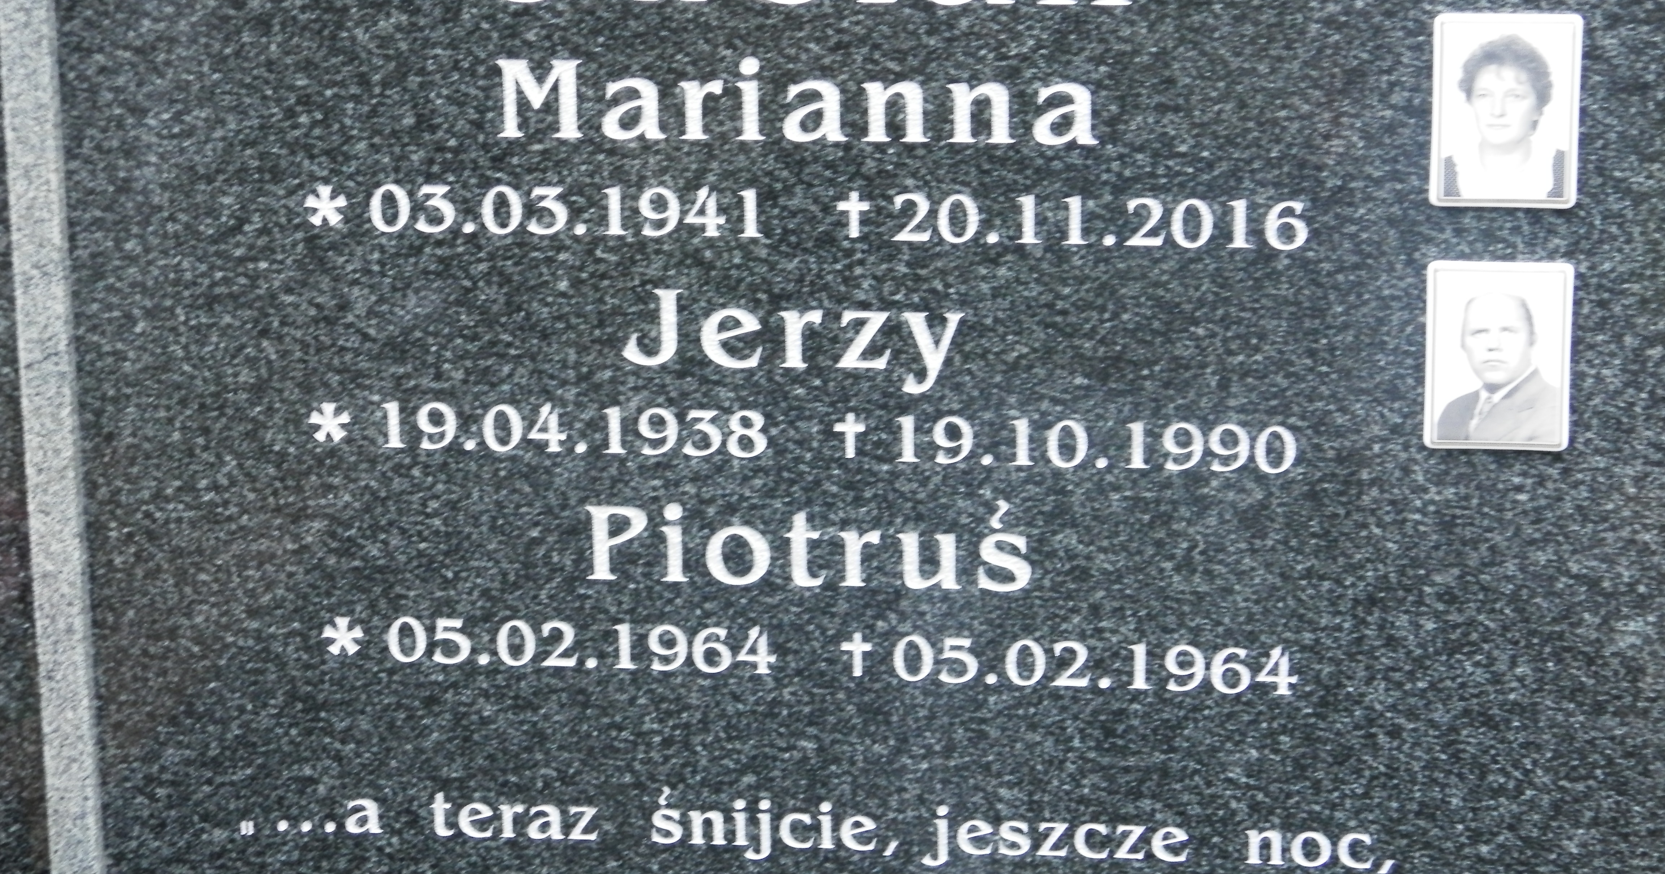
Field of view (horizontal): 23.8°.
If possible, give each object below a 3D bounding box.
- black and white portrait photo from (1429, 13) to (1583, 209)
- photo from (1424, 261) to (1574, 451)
[{"bbox_3d":[0.413,-0.201,2.418,0.090,0.120,0.010,1,14,7],"label":"black and white portrait photo"},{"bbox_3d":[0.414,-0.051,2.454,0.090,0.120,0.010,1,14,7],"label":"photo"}]

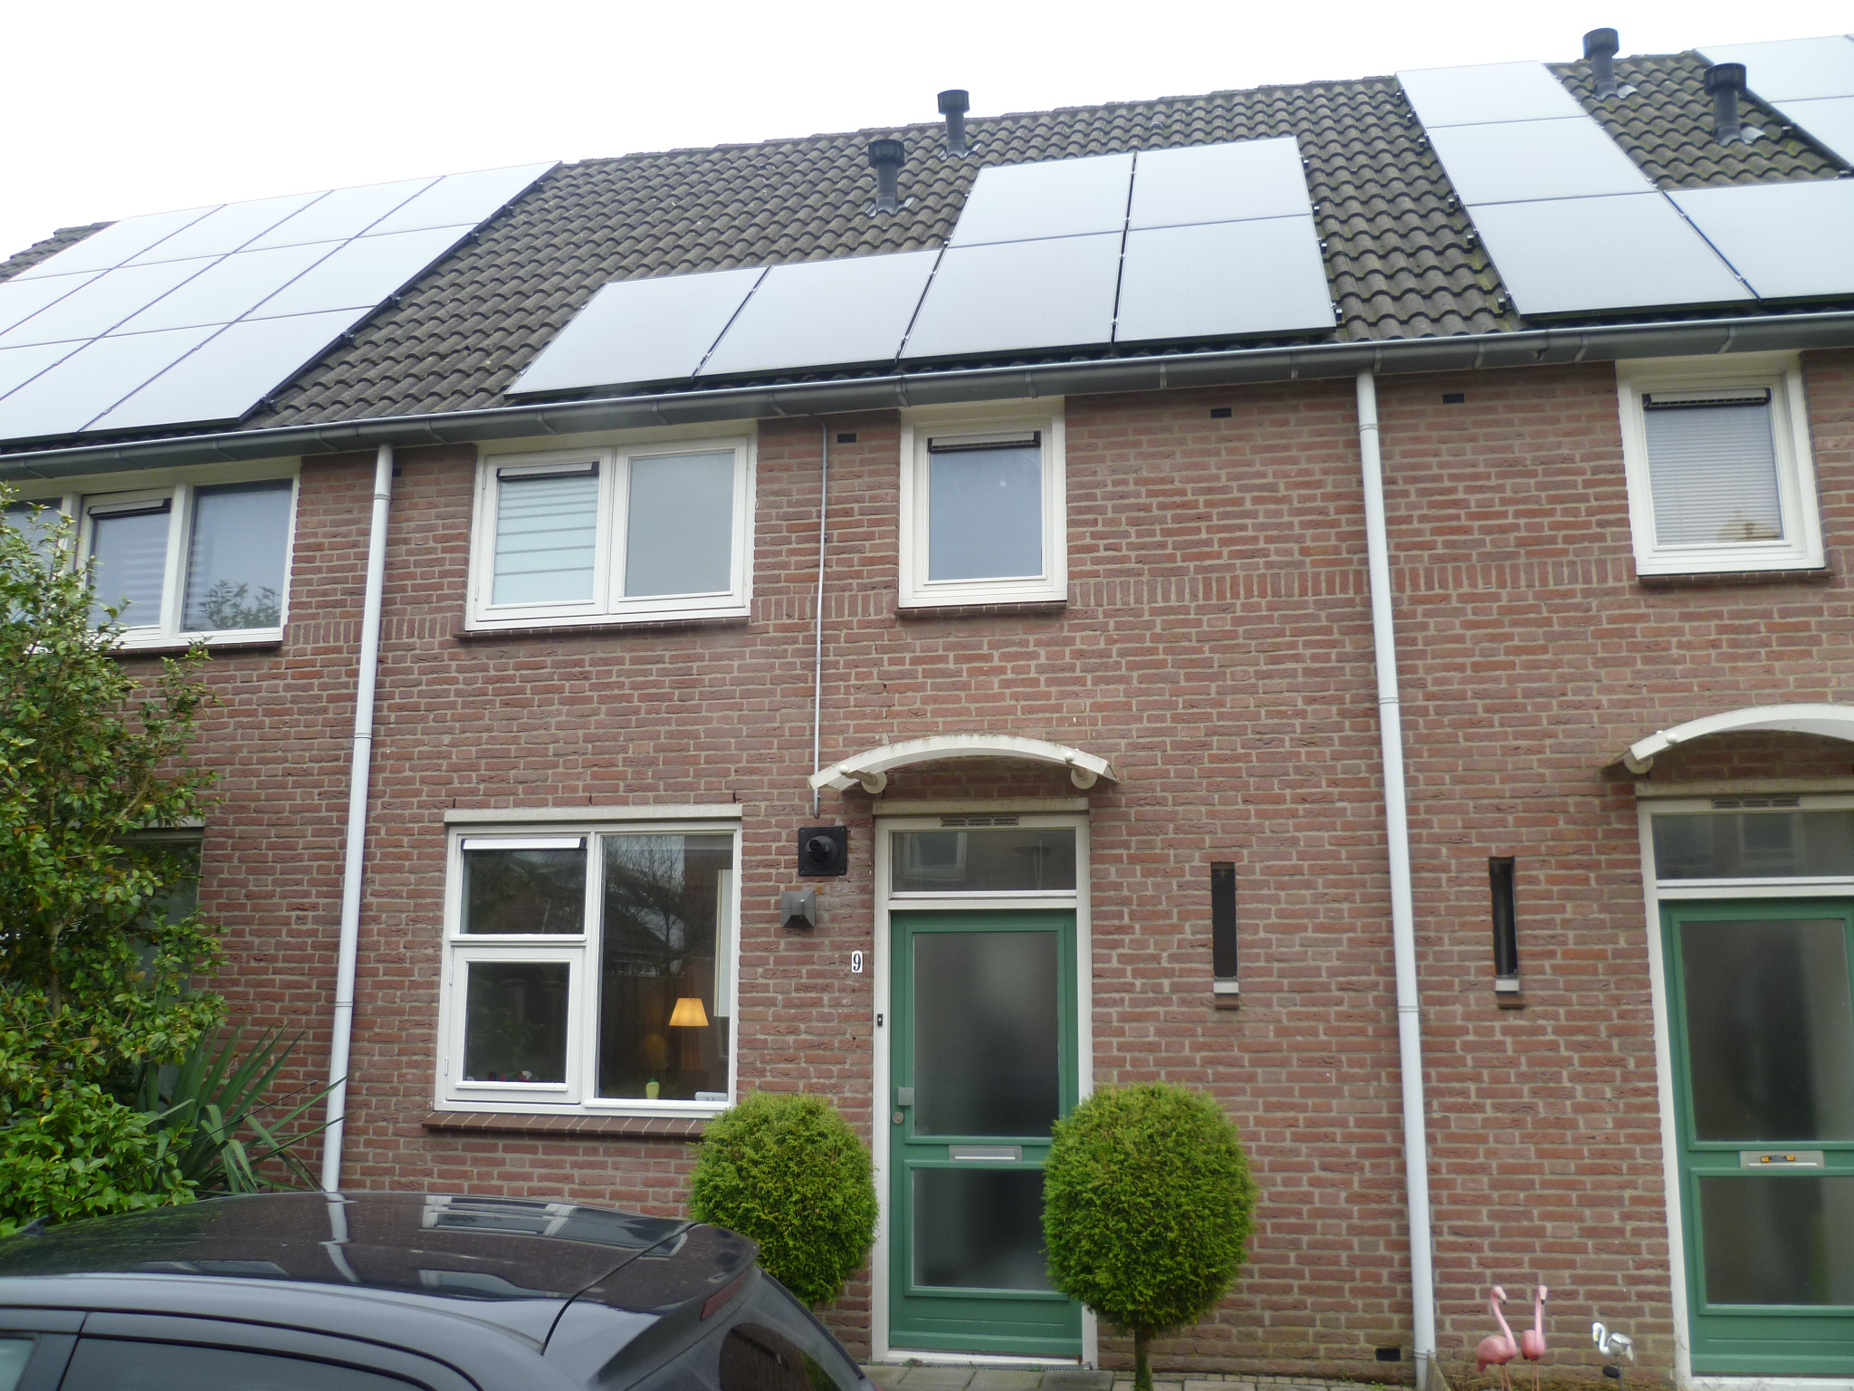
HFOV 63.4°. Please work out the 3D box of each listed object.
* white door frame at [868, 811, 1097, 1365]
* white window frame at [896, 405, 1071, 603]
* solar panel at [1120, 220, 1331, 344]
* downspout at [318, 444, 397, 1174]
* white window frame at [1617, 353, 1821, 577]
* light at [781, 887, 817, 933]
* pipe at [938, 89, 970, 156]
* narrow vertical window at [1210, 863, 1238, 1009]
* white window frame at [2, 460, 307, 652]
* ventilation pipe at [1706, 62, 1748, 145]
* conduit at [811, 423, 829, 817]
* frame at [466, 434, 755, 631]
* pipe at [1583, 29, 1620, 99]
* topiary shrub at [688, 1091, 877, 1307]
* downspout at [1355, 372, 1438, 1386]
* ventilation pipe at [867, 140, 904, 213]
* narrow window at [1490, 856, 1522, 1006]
[{"bbox_3d":[0.265,1.793,7.007,1.035,2.471,0.110,-2,-11,11],"label":"white door frame"},{"bbox_3d":[0.276,-0.965,7.495,0.835,1.045,0.100,-2,-11,11],"label":"white window frame"},{"bbox_3d":[1.537,-2.182,7.822,1.040,1.720,0.040,-2,-56,11],"label":"solar panel"},{"bbox_3d":[-2.940,0.872,7.668,0.085,4.500,0.085,-2,-11,11],"label":"downspout"},{"bbox_3d":[3.613,-1.044,6.878,0.777,1.022,0.110,-2,-11,11],"label":"white window frame"},{"bbox_3d":[-0.619,1.019,7.194,0.172,0.188,0.095,-2,-11,11],"label":"light"},{"bbox_3d":[0.200,-4.046,10.754,0.225,0.460,0.225,-2,-11,11],"label":"pipe"},{"bbox_3d":[1.352,1.089,6.796,0.107,0.670,0.100,-2,-11,11],"label":"narrow vertical window"},{"bbox_3d":[-4.559,-0.773,8.523,2.210,1.050,0.100,-2,-11,11],"label":"white window frame"},{"bbox_3d":[4.838,-3.523,9.054,0.240,0.509,0.240,-2,-11,11],"label":"ventilation pipe"},{"bbox_3d":[-0.529,-0.401,7.486,0.025,2.010,0.025,-2,-11,11],"label":"conduit"},{"bbox_3d":[-1.644,-0.840,7.885,1.553,0.970,0.110,-2,-11,11],"label":"frame"},{"bbox_3d":[4.470,-4.129,9.918,0.225,0.460,0.225,-2,-11,11],"label":"pipe"},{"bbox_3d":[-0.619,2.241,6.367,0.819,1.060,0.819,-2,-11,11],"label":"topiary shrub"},{"bbox_3d":[2.097,0.681,6.702,0.085,4.515,0.085,-2,-11,11],"label":"downspout"},{"bbox_3d":[-0.268,-3.448,10.105,0.240,0.507,0.240,-2,-11,11],"label":"ventilation pipe"},{"bbox_3d":[2.538,1.037,6.566,0.107,0.670,0.100,-2,-11,11],"label":"narrow window"}]

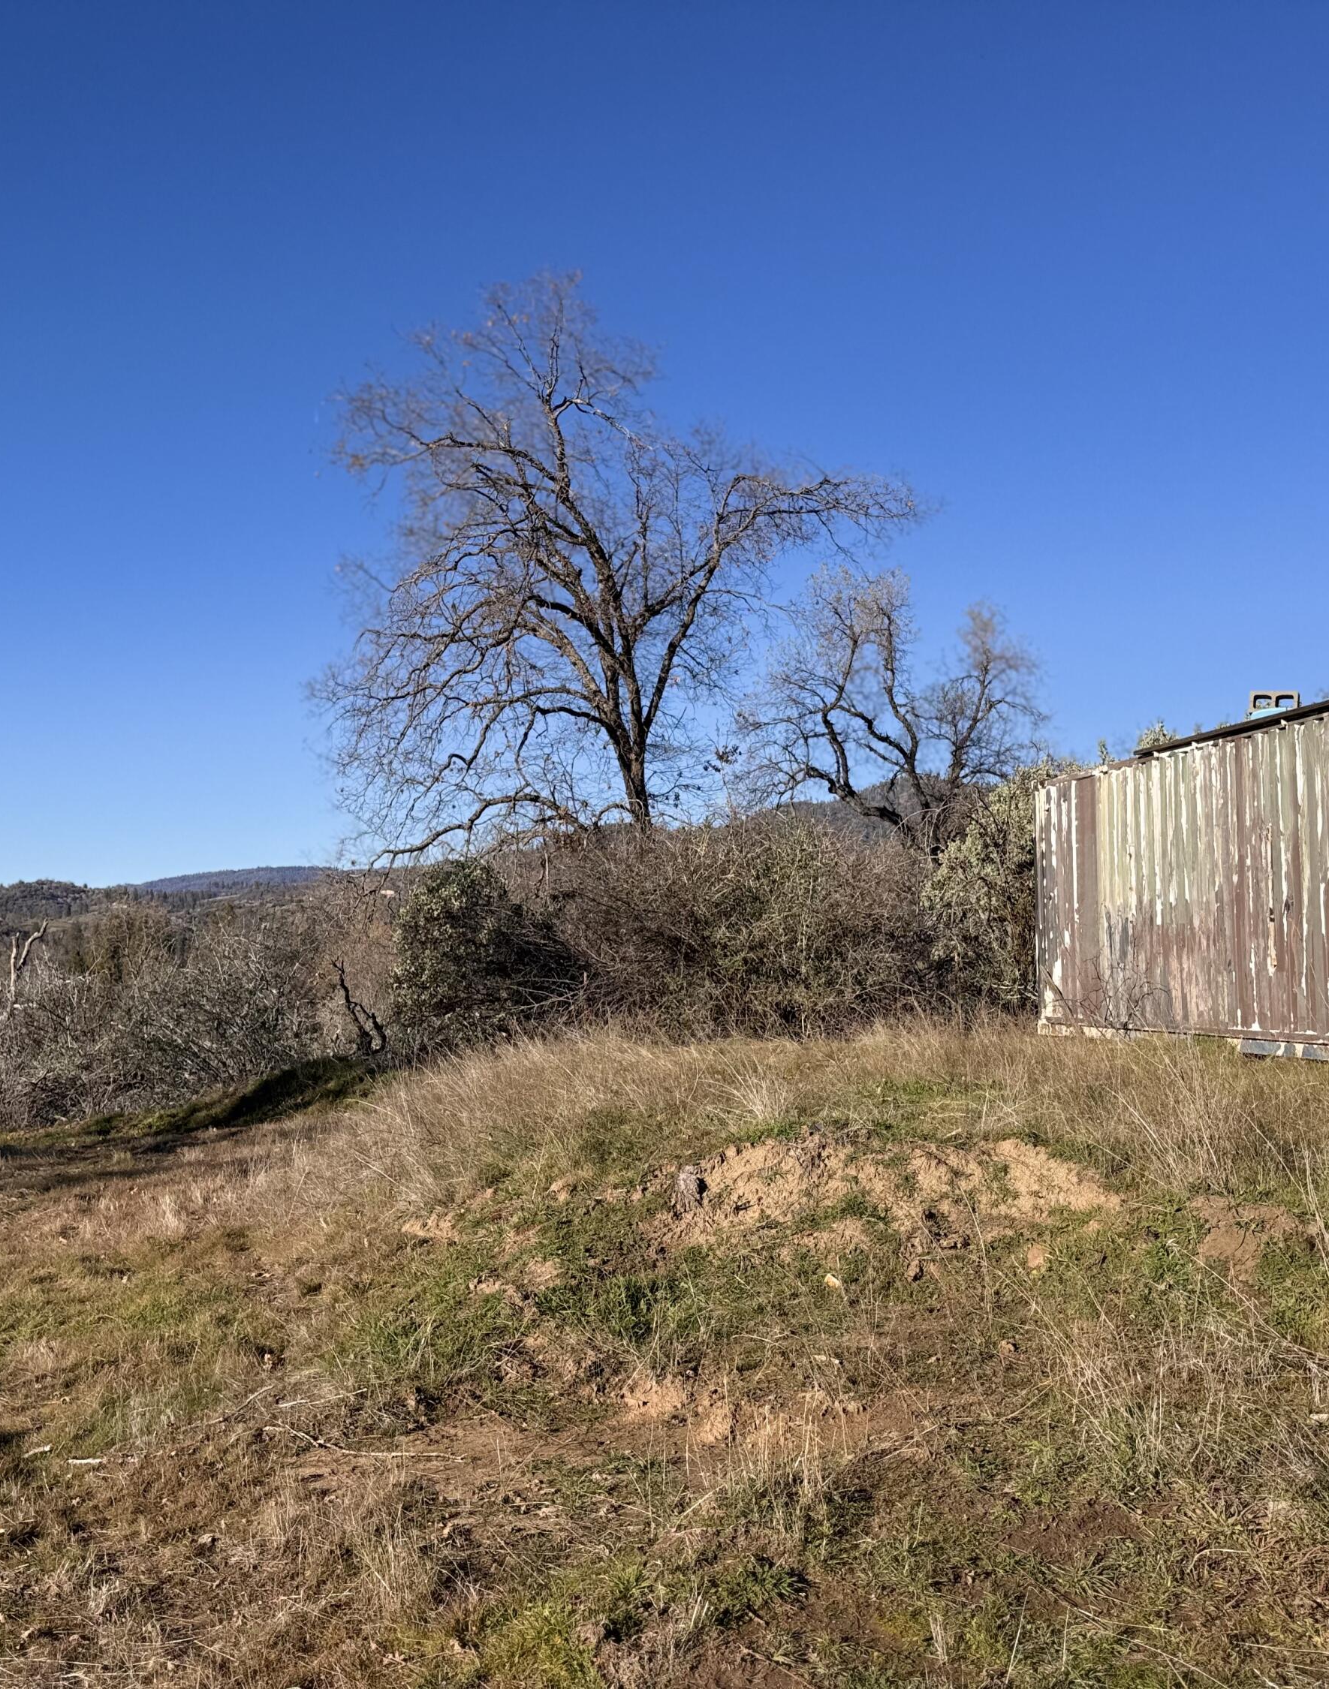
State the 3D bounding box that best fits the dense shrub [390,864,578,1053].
[{"bbox_3d":[-2.031,1.242,17.500,2.085,2.149,2.000,0,-5,0],"label":"dense shrub"}]

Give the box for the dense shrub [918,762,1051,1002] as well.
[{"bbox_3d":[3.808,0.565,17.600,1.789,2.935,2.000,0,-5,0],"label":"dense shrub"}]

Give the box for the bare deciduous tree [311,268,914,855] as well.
[{"bbox_3d":[-0.776,-3.299,26.500,9.934,12.839,9.000,0,-5,0],"label":"bare deciduous tree"}]

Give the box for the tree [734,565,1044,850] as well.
[{"bbox_3d":[3.475,-0.784,24.000,4.669,7.004,4.600,0,-5,0],"label":"tree"}]

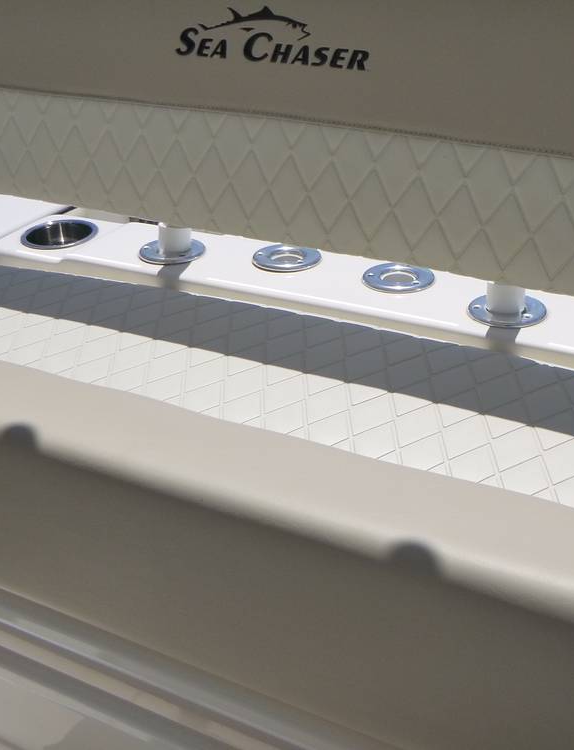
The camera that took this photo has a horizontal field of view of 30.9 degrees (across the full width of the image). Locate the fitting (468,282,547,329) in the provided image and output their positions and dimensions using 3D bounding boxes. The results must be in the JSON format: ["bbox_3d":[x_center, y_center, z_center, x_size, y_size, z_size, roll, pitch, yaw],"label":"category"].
[{"bbox_3d":[0.249,-0.093,1.168,0.086,0.050,0.086,13,33,24],"label":"fitting"}]

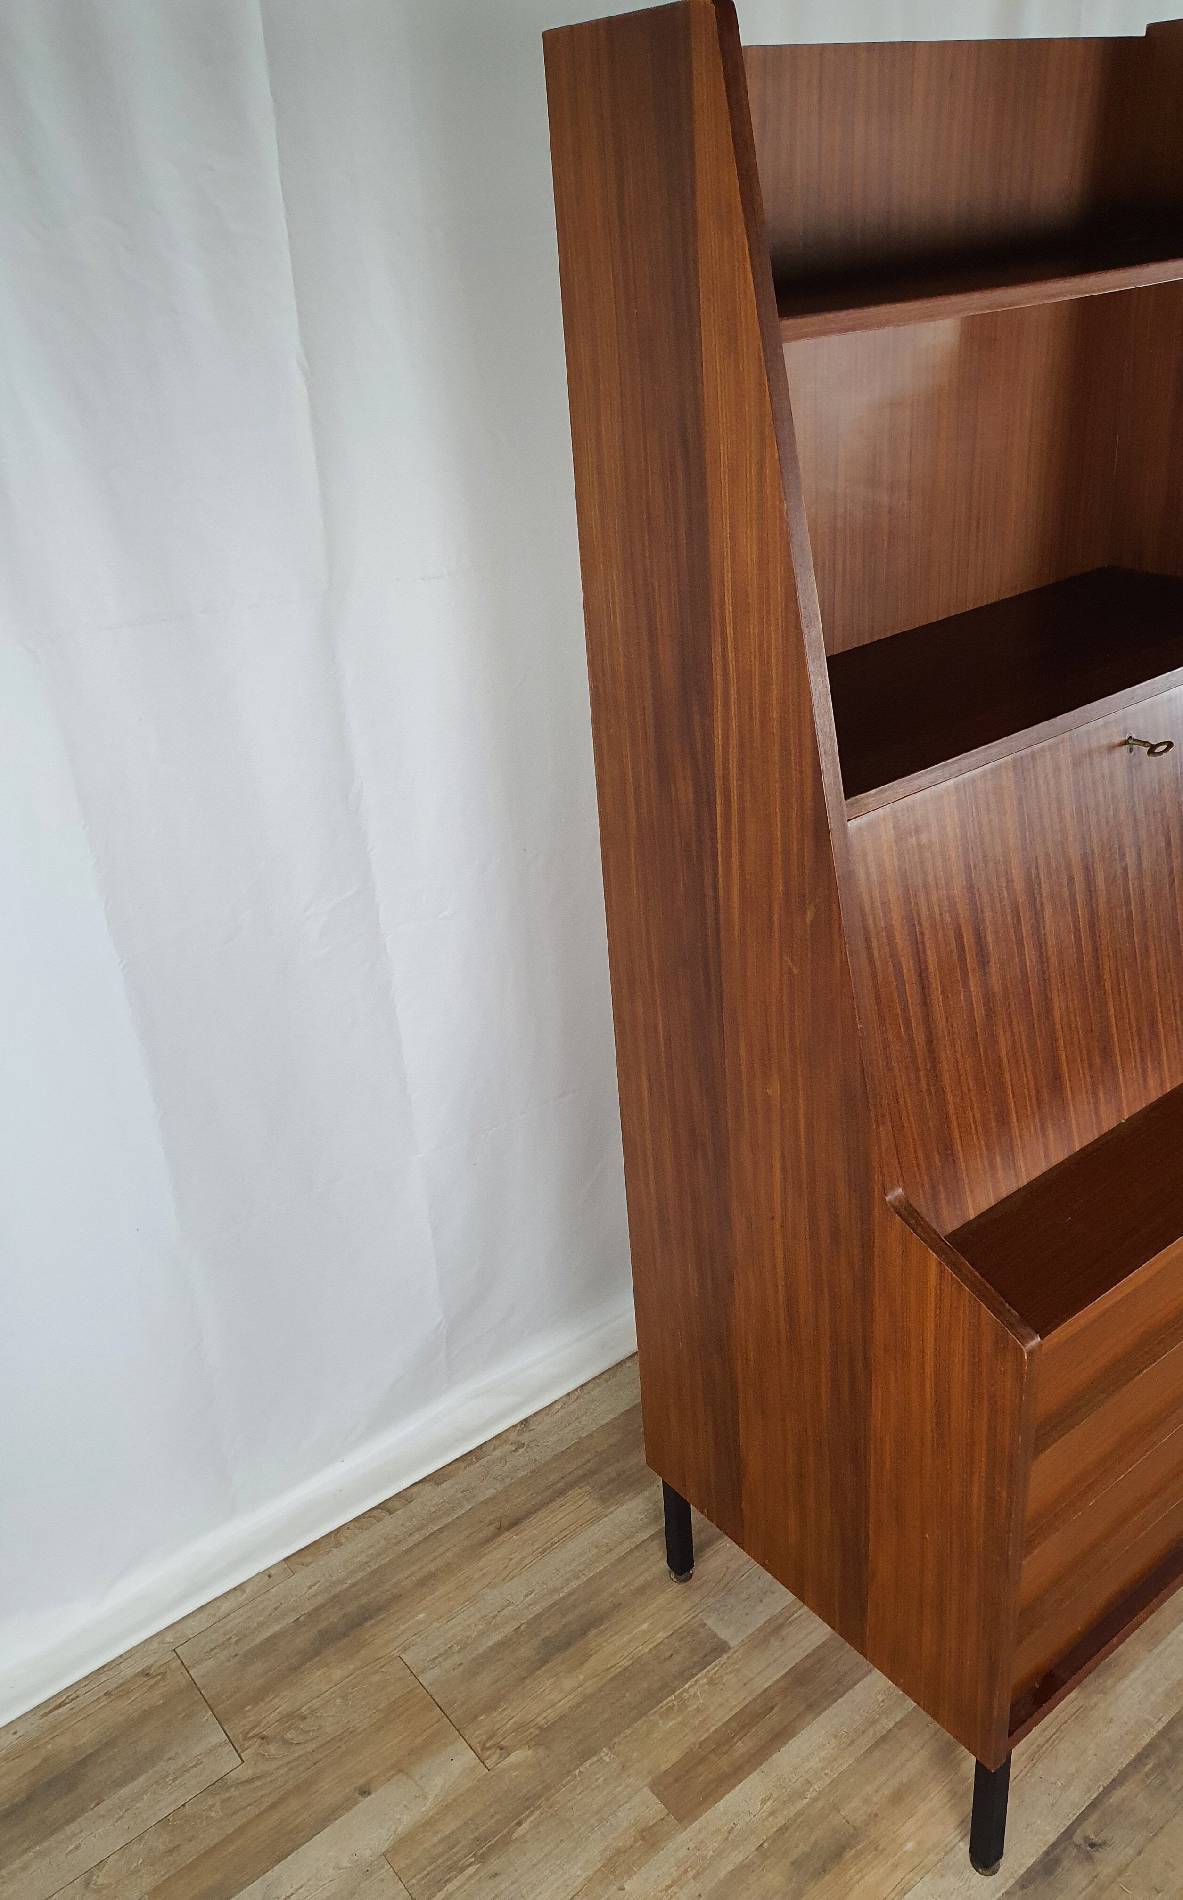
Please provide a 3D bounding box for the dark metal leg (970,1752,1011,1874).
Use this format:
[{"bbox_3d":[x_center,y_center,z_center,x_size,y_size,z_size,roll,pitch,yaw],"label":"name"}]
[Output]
[{"bbox_3d":[0.392,0.840,1.400,0.022,0.177,0.022,-23,32,-32],"label":"dark metal leg"}]

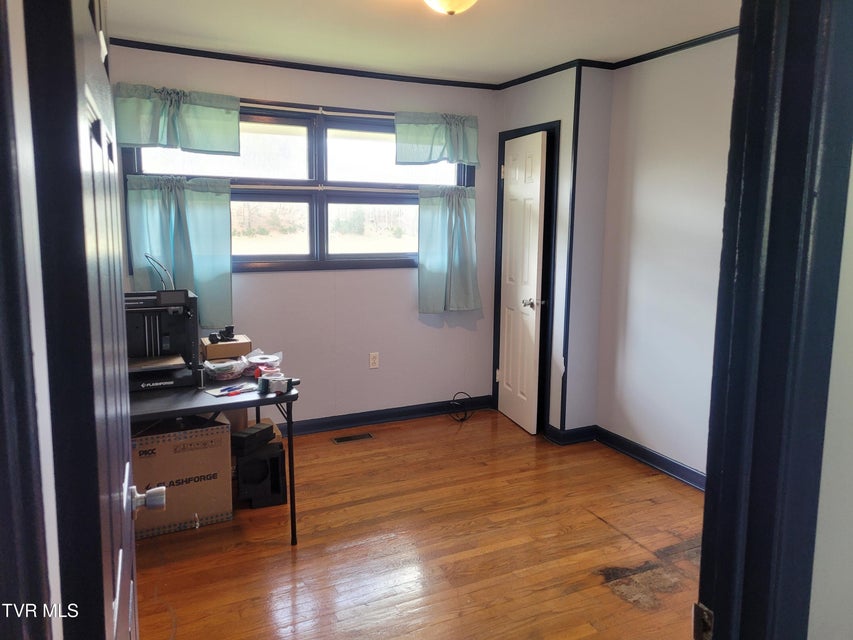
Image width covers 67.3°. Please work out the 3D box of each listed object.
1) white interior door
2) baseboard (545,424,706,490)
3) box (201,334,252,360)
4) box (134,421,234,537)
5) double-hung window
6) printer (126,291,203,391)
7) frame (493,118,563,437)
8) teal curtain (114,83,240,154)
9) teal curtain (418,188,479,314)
[{"bbox_3d":[0.669,-0.242,4.525,0.037,2.025,0.600,-2,10,-17],"label":"white interior door"},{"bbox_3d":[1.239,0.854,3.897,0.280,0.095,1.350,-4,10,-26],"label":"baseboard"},{"bbox_3d":[-1.065,0.148,3.418,0.228,0.078,0.195,-4,10,-26],"label":"box"},{"bbox_3d":[-1.256,0.727,3.230,0.460,0.500,0.440,-4,10,-26],"label":"box"},{"bbox_3d":[-0.700,-0.856,4.228,2.339,1.061,0.110,-4,10,-26],"label":"double-hung window"},{"bbox_3d":[-1.258,0.064,2.948,0.365,0.440,0.400,-4,10,-26],"label":"printer"},{"bbox_3d":[0.719,-0.290,4.609,0.130,2.114,0.700,-4,10,-26],"label":"frame"},{"bbox_3d":[-1.435,-1.161,3.740,0.680,0.355,0.080,-4,10,-26],"label":"teal curtain"},{"bbox_3d":[0.169,-0.502,4.643,0.520,0.900,0.080,-4,10,-26],"label":"teal curtain"}]

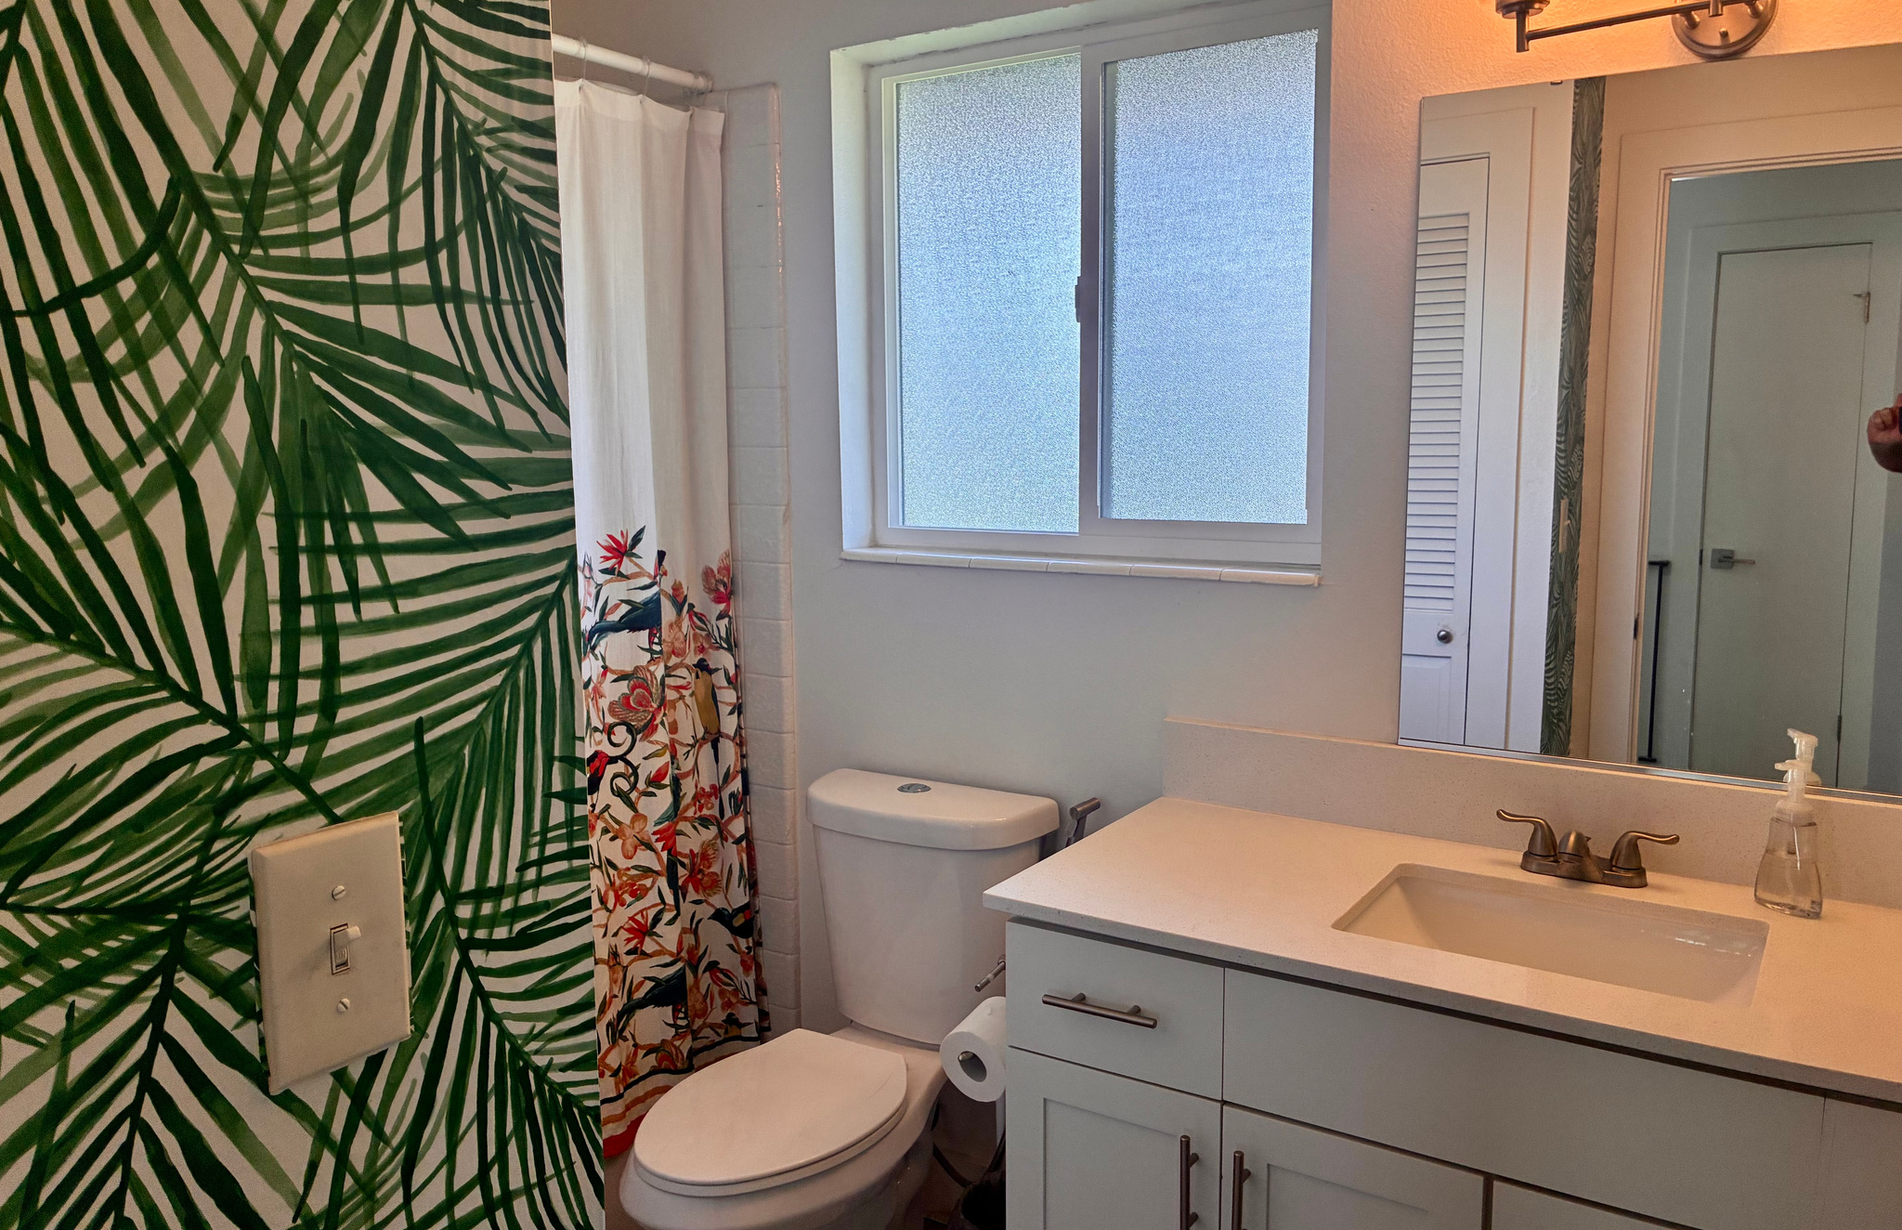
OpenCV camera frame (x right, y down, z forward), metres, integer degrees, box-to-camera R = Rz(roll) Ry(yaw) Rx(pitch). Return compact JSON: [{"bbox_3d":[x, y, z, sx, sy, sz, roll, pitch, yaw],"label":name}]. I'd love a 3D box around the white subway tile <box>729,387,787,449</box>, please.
[{"bbox_3d":[-0.355,-0.370,2.684,0.112,0.108,0.010,5,9,33],"label":"white subway tile"}]

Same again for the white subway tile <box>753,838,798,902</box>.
[{"bbox_3d":[-0.344,0.498,2.776,0.108,0.108,0.014,5,9,33],"label":"white subway tile"}]

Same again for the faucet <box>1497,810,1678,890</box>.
[{"bbox_3d":[0.813,0.310,1.854,0.222,0.085,0.147,5,9,33],"label":"faucet"}]

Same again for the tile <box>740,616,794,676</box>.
[{"bbox_3d":[-0.348,0.060,2.715,0.108,0.108,0.014,5,9,33],"label":"tile"}]

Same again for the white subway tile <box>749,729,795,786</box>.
[{"bbox_3d":[-0.346,0.278,2.745,0.108,0.108,0.014,5,9,33],"label":"white subway tile"}]

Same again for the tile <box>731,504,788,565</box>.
[{"bbox_3d":[-0.353,-0.153,2.714,0.112,0.108,0.010,5,9,33],"label":"tile"}]

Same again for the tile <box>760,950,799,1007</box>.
[{"bbox_3d":[-0.345,0.713,2.833,0.112,0.108,0.010,5,9,33],"label":"tile"}]

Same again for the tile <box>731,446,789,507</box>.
[{"bbox_3d":[-0.350,-0.260,2.671,0.108,0.108,0.014,5,9,33],"label":"tile"}]

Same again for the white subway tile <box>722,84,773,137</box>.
[{"bbox_3d":[-0.360,-0.908,2.610,0.112,0.105,0.010,5,9,33],"label":"white subway tile"}]

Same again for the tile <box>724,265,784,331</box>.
[{"bbox_3d":[-0.357,-0.586,2.654,0.112,0.108,0.010,5,9,33],"label":"tile"}]

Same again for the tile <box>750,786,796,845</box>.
[{"bbox_3d":[-0.345,0.387,2.760,0.108,0.108,0.014,5,9,33],"label":"tile"}]

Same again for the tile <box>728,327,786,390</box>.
[{"bbox_3d":[-0.352,-0.475,2.641,0.108,0.108,0.014,5,9,33],"label":"tile"}]

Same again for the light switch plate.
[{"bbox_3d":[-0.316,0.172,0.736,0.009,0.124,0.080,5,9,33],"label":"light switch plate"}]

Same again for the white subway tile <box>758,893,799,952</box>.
[{"bbox_3d":[-0.346,0.605,2.818,0.112,0.108,0.010,5,9,33],"label":"white subway tile"}]

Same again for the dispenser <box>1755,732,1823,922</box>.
[{"bbox_3d":[1.033,0.270,1.754,0.066,0.190,0.073,-5,9,-28],"label":"dispenser"}]

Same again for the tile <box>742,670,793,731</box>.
[{"bbox_3d":[-0.347,0.169,2.730,0.108,0.108,0.014,5,9,33],"label":"tile"}]

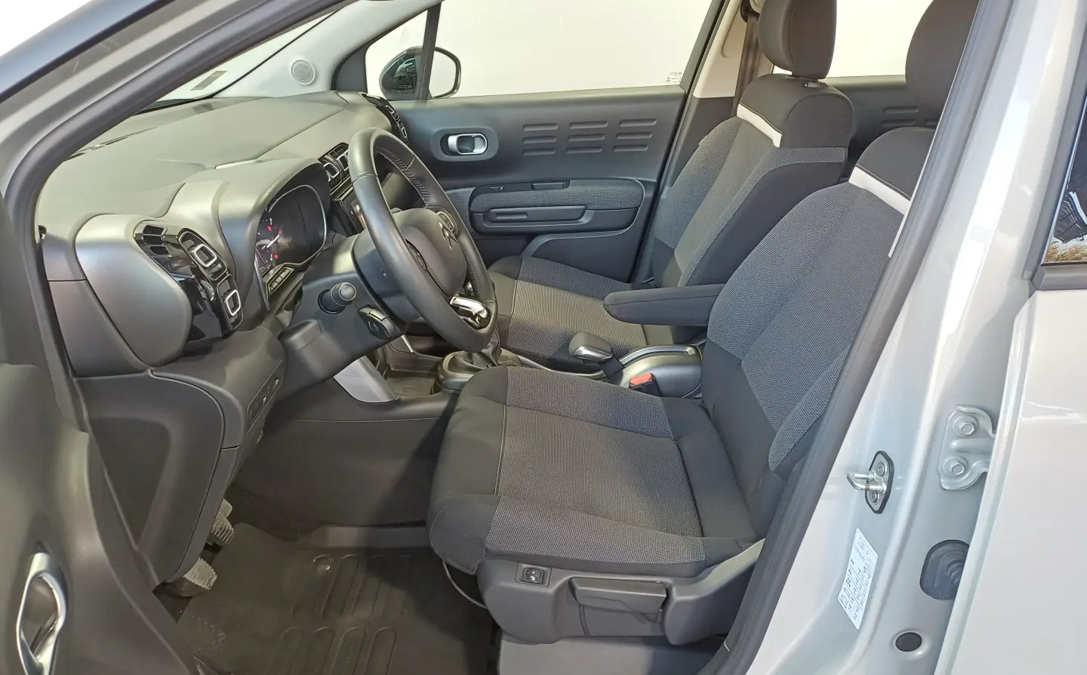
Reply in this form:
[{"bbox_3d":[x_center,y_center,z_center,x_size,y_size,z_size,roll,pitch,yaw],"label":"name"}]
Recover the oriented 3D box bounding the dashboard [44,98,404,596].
[{"bbox_3d":[-0.598,-0.144,1.577,0.580,0.580,1.400,-1,24,1],"label":"dashboard"}]

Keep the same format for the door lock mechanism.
[{"bbox_3d":[0.346,0.157,0.853,0.042,0.075,0.038,4,21,-6],"label":"door lock mechanism"}]

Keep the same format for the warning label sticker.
[{"bbox_3d":[0.367,0.281,0.915,0.003,0.102,0.053,4,21,-6],"label":"warning label sticker"}]

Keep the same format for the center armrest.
[{"bbox_3d":[0.267,-0.072,1.545,0.320,0.075,0.085,-1,24,1],"label":"center armrest"}]

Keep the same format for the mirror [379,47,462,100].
[{"bbox_3d":[-0.355,-0.768,2.288,0.235,0.165,0.120,-10,25,-19],"label":"mirror"}]

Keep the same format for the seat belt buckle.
[{"bbox_3d":[0.207,0.110,1.577,0.052,0.080,0.030,-16,23,8],"label":"seat belt buckle"}]

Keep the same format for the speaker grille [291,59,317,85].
[{"bbox_3d":[-0.625,-0.692,2.046,0.070,0.070,0.015,-13,9,-24],"label":"speaker grille"}]

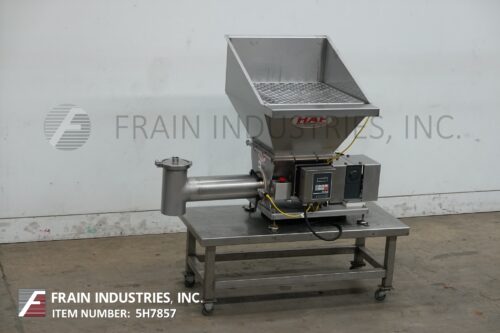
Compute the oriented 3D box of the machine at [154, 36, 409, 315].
[{"bbox_3d":[0.162,0.049,5.326,1.321,1.360,0.667,-2,15,-19],"label":"machine"}]

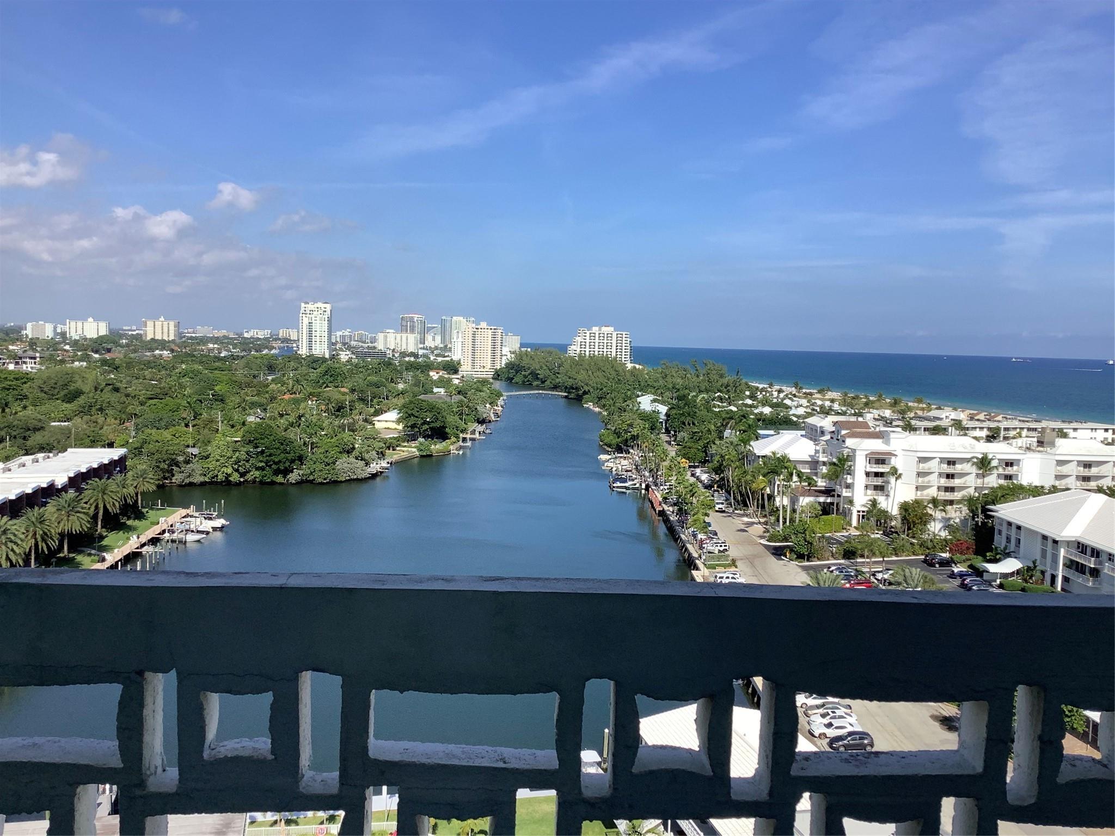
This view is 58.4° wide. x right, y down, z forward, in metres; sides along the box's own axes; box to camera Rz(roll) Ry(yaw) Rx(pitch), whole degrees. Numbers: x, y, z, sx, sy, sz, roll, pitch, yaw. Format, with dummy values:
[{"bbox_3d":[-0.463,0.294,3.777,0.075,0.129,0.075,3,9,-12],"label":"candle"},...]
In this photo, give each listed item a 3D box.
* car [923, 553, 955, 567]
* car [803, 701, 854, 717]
[{"bbox_3d":[66.650,24.988,174.299,4.850,1.680,1.950,1,4,-8],"label":"car"},{"bbox_3d":[27.329,29.621,101.464,4.680,1.440,1.840,1,4,-5],"label":"car"}]

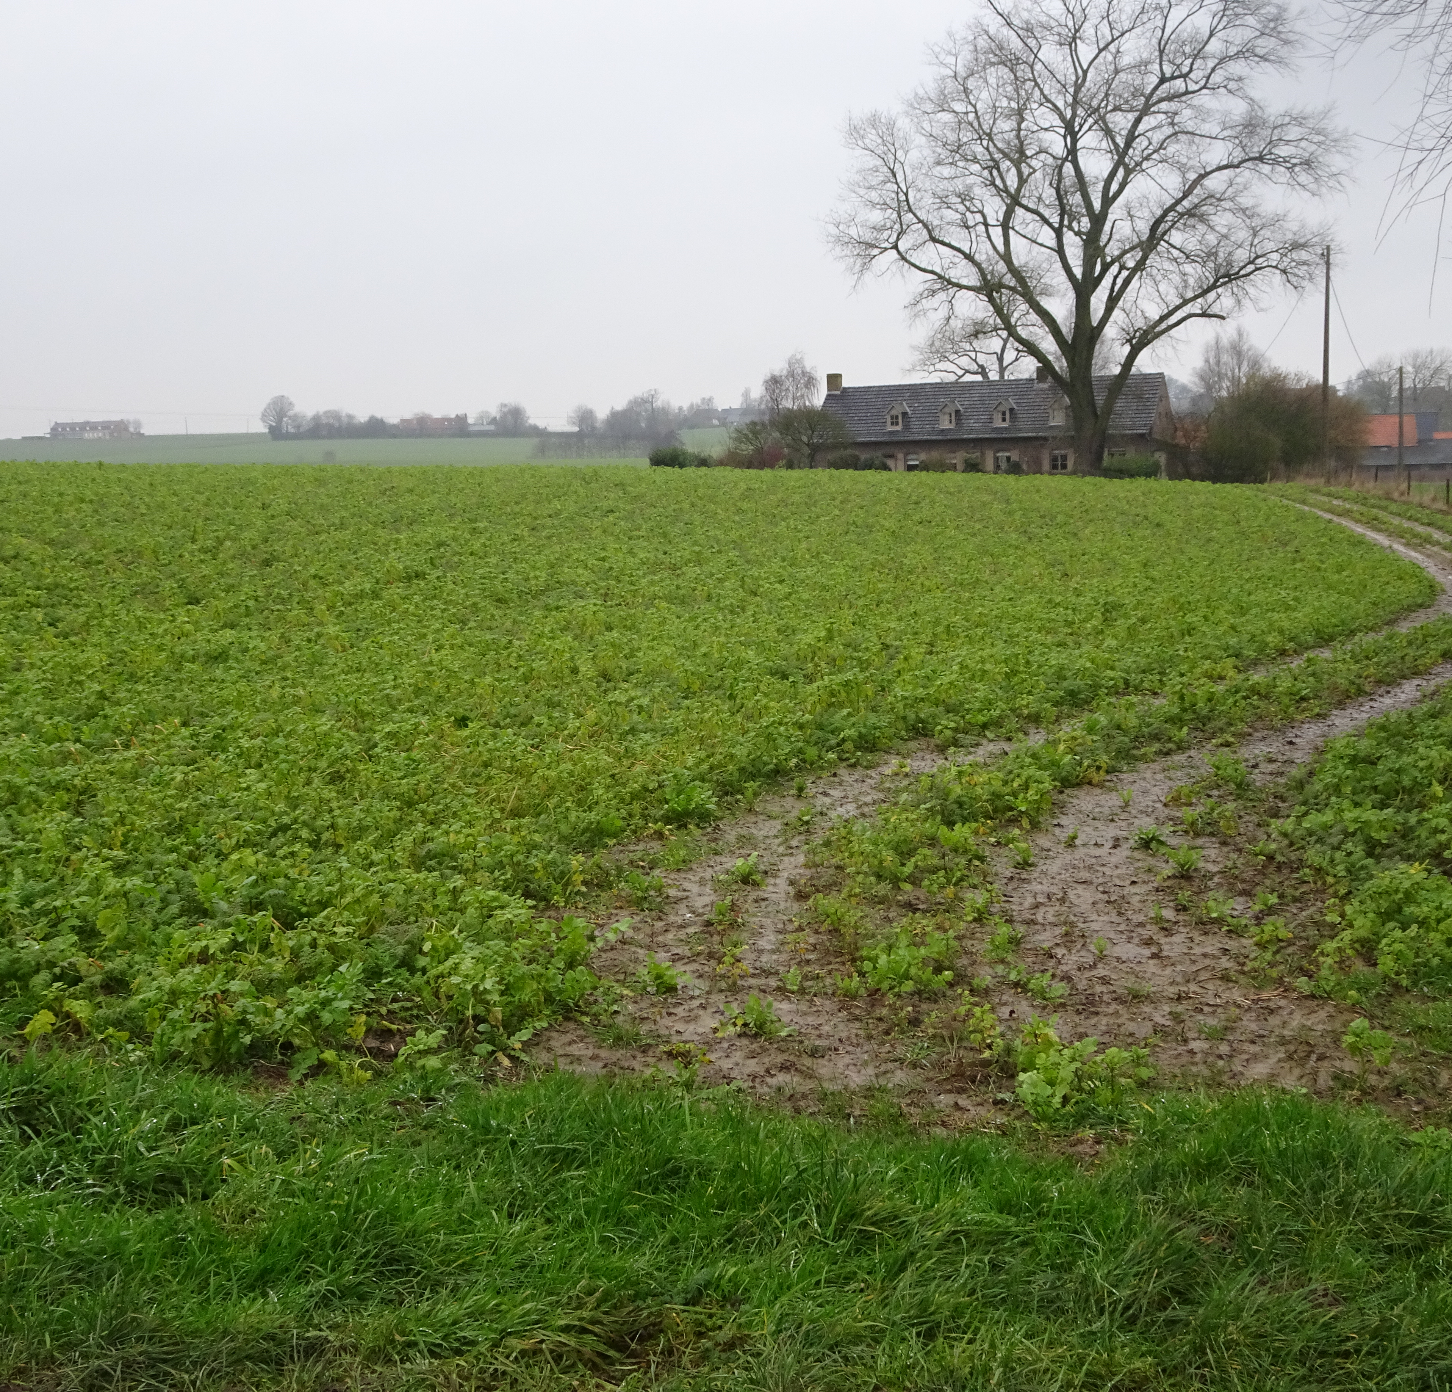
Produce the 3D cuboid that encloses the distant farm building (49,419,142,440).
[{"bbox_3d":[-255.751,-108.304,740.000,38.000,8.300,11.000,2,9,25],"label":"distant farm building"}]

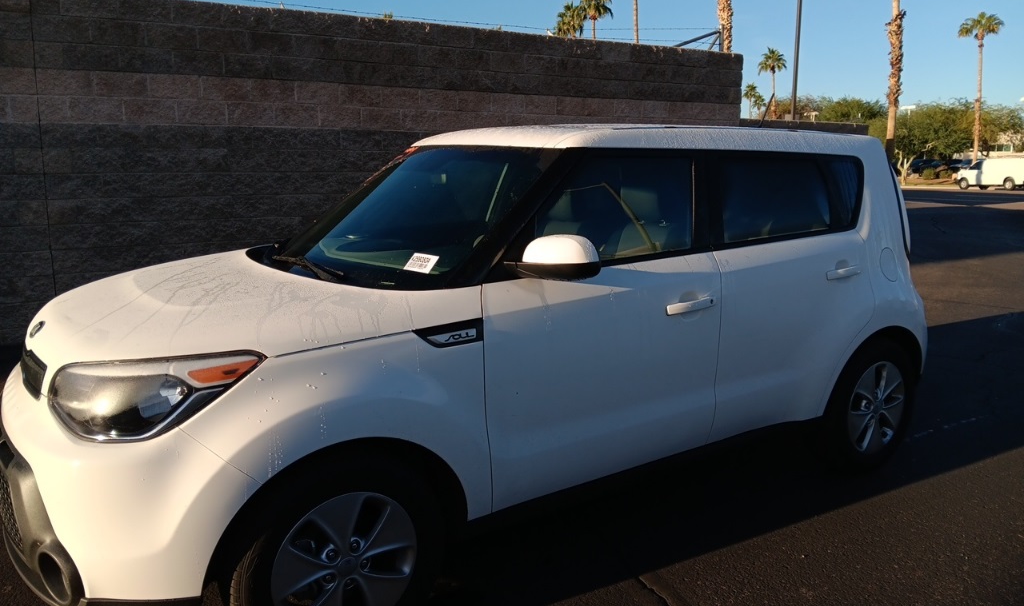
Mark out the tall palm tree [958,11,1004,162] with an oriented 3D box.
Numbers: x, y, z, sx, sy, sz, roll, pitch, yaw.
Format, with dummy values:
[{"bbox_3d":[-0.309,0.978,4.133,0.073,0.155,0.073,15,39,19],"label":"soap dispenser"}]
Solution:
[{"bbox_3d":[35.496,-15.625,59.070,3.469,12.895,3.469,5,11,30],"label":"tall palm tree"}]

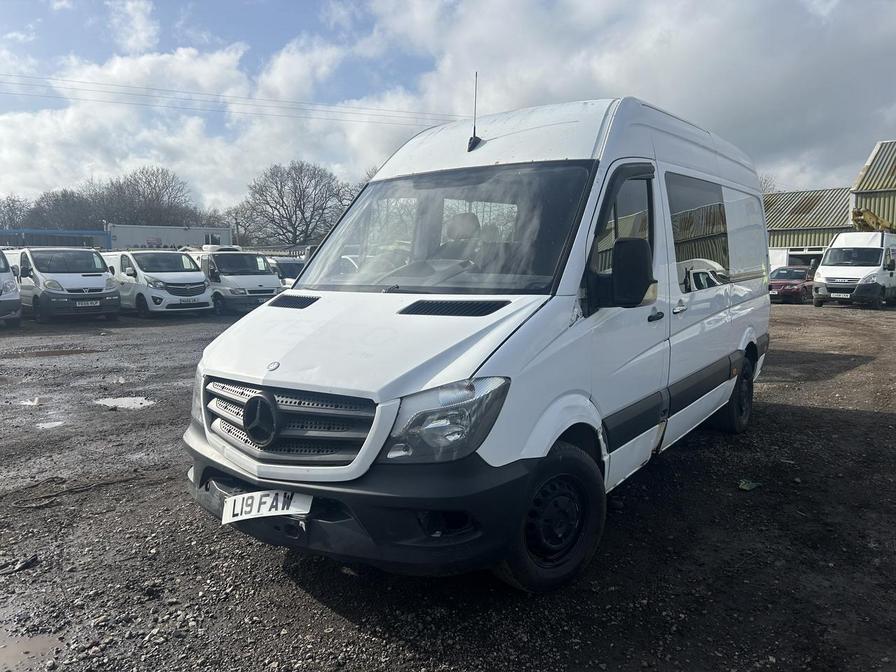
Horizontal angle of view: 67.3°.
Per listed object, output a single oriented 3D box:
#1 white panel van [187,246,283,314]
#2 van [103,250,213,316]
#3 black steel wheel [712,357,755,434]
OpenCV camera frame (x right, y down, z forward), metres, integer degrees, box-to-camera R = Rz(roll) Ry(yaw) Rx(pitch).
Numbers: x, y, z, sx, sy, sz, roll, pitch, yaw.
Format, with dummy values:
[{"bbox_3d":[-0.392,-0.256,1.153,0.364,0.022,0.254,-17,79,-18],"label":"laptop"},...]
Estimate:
[{"bbox_3d":[-7.164,-1.722,21.220,4.900,2.040,2.030,6,9,43],"label":"white panel van"},{"bbox_3d":[-9.112,-1.689,20.656,4.999,1.980,2.000,6,9,44],"label":"van"},{"bbox_3d":[2.618,0.519,6.169,0.235,0.700,0.700,4,8,36],"label":"black steel wheel"}]

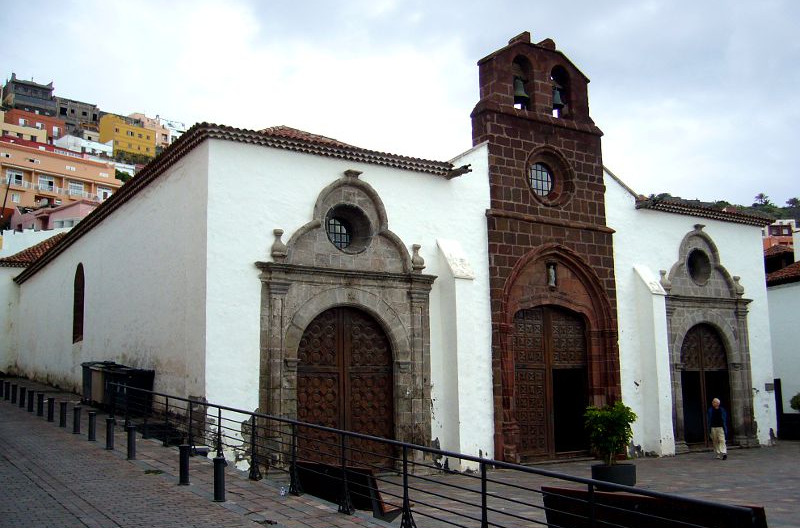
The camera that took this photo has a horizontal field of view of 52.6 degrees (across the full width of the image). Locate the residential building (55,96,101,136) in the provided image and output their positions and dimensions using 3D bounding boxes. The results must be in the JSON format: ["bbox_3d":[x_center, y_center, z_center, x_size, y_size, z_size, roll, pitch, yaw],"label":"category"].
[{"bbox_3d":[-76.761,-34.968,192.492,8.500,8.000,9.000,6,-11,-39],"label":"residential building"}]

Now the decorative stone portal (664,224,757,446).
[{"bbox_3d":[10.271,2.428,27.199,4.800,7.424,0.600,5,-10,-34],"label":"decorative stone portal"}]

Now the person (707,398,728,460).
[{"bbox_3d":[8.944,4.684,22.949,0.550,1.710,0.400,-2,-9,8],"label":"person"}]

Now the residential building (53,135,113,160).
[{"bbox_3d":[-68.903,-25.230,175.846,10.000,4.500,8.000,6,-11,-39],"label":"residential building"}]

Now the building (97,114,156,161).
[{"bbox_3d":[-68.106,-31.397,202.047,11.000,8.500,11.000,4,-10,-32],"label":"building"}]

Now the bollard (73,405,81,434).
[{"bbox_3d":[-6.530,3.170,16.372,0.140,0.550,0.140,5,-10,-34],"label":"bollard"}]

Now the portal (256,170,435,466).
[{"bbox_3d":[-1.173,1.393,19.565,4.800,7.350,0.600,5,-10,-34],"label":"portal"}]

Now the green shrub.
[{"bbox_3d":[4.680,3.780,17.985,1.120,1.460,1.120,-1,-9,0],"label":"green shrub"}]

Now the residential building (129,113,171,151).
[{"bbox_3d":[-73.907,-38.782,238.558,10.000,9.000,10.000,4,-10,-32],"label":"residential building"}]

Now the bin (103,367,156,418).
[{"bbox_3d":[-6.800,3.169,20.133,0.800,1.200,1.200,5,-11,-37],"label":"bin"}]

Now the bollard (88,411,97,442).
[{"bbox_3d":[-5.855,3.105,15.431,0.140,0.550,0.140,5,-10,-34],"label":"bollard"}]

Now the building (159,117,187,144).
[{"bbox_3d":[-69.723,-40.364,248.896,8.000,8.000,9.000,4,-10,-32],"label":"building"}]

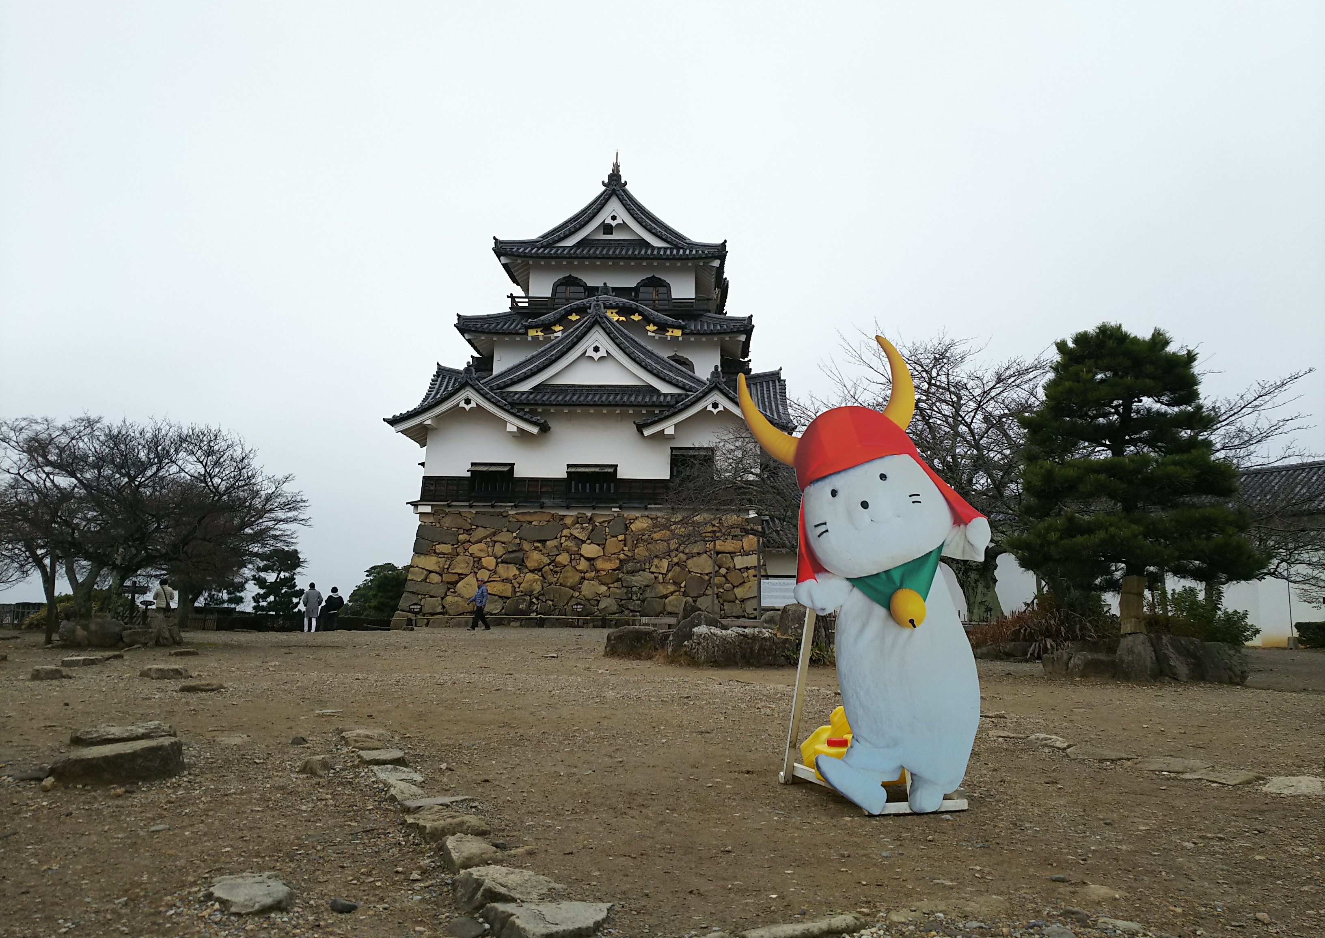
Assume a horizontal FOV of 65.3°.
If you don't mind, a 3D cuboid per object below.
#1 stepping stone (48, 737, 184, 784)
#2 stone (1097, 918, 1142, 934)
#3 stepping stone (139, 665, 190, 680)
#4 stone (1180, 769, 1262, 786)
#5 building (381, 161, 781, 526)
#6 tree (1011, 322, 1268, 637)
[{"bbox_3d":[-2.225,1.187,4.203,0.470,0.130,0.270,5,-9,-32],"label":"stepping stone"},{"bbox_3d":[0.991,0.998,2.254,0.090,0.030,0.065,-5,-10,34],"label":"stone"},{"bbox_3d":[-4.898,2.004,10.144,0.480,0.120,0.360,4,-9,-25],"label":"stepping stone"},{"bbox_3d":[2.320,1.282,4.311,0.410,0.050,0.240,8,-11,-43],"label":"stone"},{"bbox_3d":[-2.270,-5.159,47.431,15.000,15.800,18.500,1,-8,3],"label":"building"},{"bbox_3d":[8.534,0.383,18.690,4.600,5.900,4.500,1,-7,0],"label":"tree"}]

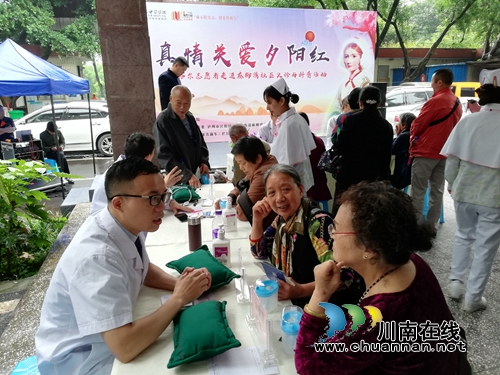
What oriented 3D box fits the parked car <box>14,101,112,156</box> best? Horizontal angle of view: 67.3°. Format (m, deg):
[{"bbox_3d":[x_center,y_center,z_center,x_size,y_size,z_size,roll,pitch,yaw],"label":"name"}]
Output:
[{"bbox_3d":[-5.656,-1.793,11.654,4.750,1.580,1.830,-3,13,-6],"label":"parked car"}]

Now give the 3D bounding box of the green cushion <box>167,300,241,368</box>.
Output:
[{"bbox_3d":[-0.140,0.429,1.131,0.205,0.090,0.265,-4,13,-10],"label":"green cushion"}]

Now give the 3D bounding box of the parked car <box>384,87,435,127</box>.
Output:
[{"bbox_3d":[4.188,-2.163,11.637,4.600,1.680,1.800,-7,14,-22],"label":"parked car"}]

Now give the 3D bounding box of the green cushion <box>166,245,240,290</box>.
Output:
[{"bbox_3d":[-0.195,0.339,1.526,0.205,0.090,0.270,-10,15,-33],"label":"green cushion"}]

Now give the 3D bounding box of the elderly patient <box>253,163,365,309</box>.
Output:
[{"bbox_3d":[0.215,0.501,1.710,0.680,1.210,0.520,-10,15,-34],"label":"elderly patient"}]

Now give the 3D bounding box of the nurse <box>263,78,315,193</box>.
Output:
[{"bbox_3d":[0.319,-0.029,2.999,0.380,1.620,0.440,-6,13,-17],"label":"nurse"}]

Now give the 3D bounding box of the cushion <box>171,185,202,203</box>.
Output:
[{"bbox_3d":[-0.488,0.060,2.799,0.205,0.090,0.260,-5,13,-14],"label":"cushion"}]

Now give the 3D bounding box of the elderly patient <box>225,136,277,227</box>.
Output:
[{"bbox_3d":[-0.041,0.312,2.397,0.600,1.240,0.460,-5,13,-14],"label":"elderly patient"}]

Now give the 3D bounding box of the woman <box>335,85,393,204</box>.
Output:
[{"bbox_3d":[0.910,-0.028,3.075,0.470,1.550,0.320,-2,13,-3],"label":"woman"}]

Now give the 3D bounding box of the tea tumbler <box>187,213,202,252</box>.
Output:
[{"bbox_3d":[-0.272,0.226,1.853,0.064,0.180,0.064,-2,13,0],"label":"tea tumbler"}]

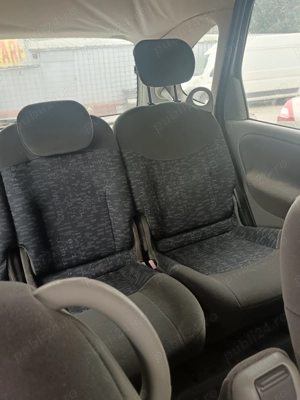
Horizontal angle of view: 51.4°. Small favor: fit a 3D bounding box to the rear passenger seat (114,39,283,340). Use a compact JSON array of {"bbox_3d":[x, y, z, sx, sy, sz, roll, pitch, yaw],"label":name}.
[{"bbox_3d":[0.198,-0.096,1.141,0.480,0.950,0.750,-13,24,-19],"label":"rear passenger seat"}]

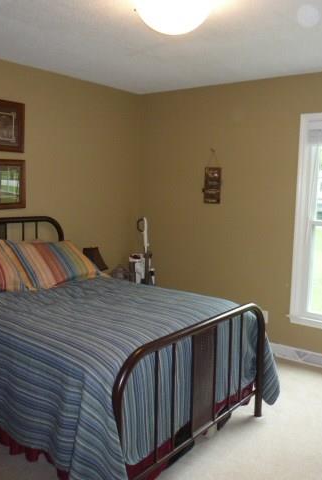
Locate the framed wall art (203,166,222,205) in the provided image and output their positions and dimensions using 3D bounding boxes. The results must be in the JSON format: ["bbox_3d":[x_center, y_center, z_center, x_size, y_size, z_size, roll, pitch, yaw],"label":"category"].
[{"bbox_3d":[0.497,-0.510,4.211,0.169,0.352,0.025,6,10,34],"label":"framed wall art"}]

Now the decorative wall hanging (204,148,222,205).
[{"bbox_3d":[0.499,-0.597,4.198,0.174,0.528,0.025,6,10,34],"label":"decorative wall hanging"}]

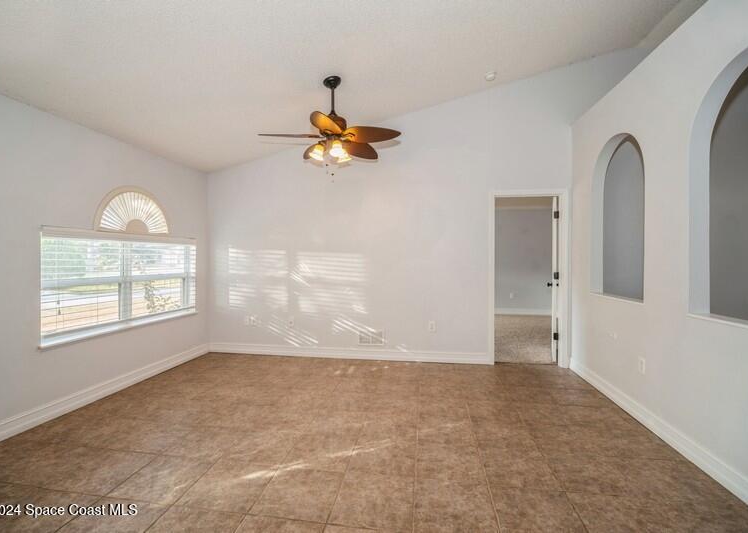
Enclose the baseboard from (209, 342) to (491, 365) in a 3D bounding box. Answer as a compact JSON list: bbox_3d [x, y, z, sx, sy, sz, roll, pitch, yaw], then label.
[{"bbox_3d":[-0.449,1.141,4.405,3.795,0.140,0.020,0,1,9],"label":"baseboard"}]

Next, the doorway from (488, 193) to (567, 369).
[{"bbox_3d":[1.857,0.148,4.050,0.875,2.113,0.150,0,1,9],"label":"doorway"}]

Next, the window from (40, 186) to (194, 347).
[{"bbox_3d":[-2.560,-0.101,3.549,0.140,1.490,1.810,0,1,9],"label":"window"}]

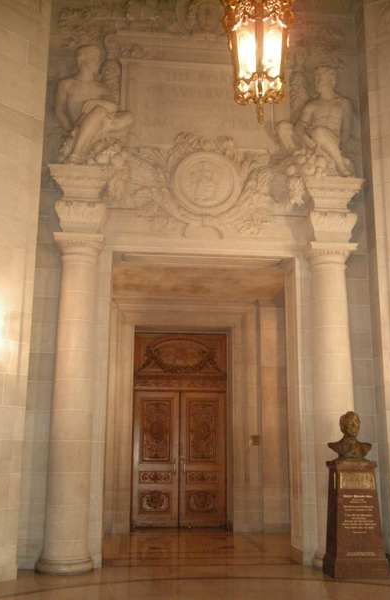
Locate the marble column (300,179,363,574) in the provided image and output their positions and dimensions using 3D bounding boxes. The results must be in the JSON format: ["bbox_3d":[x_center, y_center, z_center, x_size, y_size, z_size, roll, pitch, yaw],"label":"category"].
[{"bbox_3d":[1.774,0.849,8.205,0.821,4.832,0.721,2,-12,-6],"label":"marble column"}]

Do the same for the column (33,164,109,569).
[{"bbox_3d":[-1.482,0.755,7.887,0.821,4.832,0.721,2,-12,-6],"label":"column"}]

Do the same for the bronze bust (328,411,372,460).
[{"bbox_3d":[1.833,1.607,7.563,0.497,0.575,0.312,2,-12,-6],"label":"bronze bust"}]

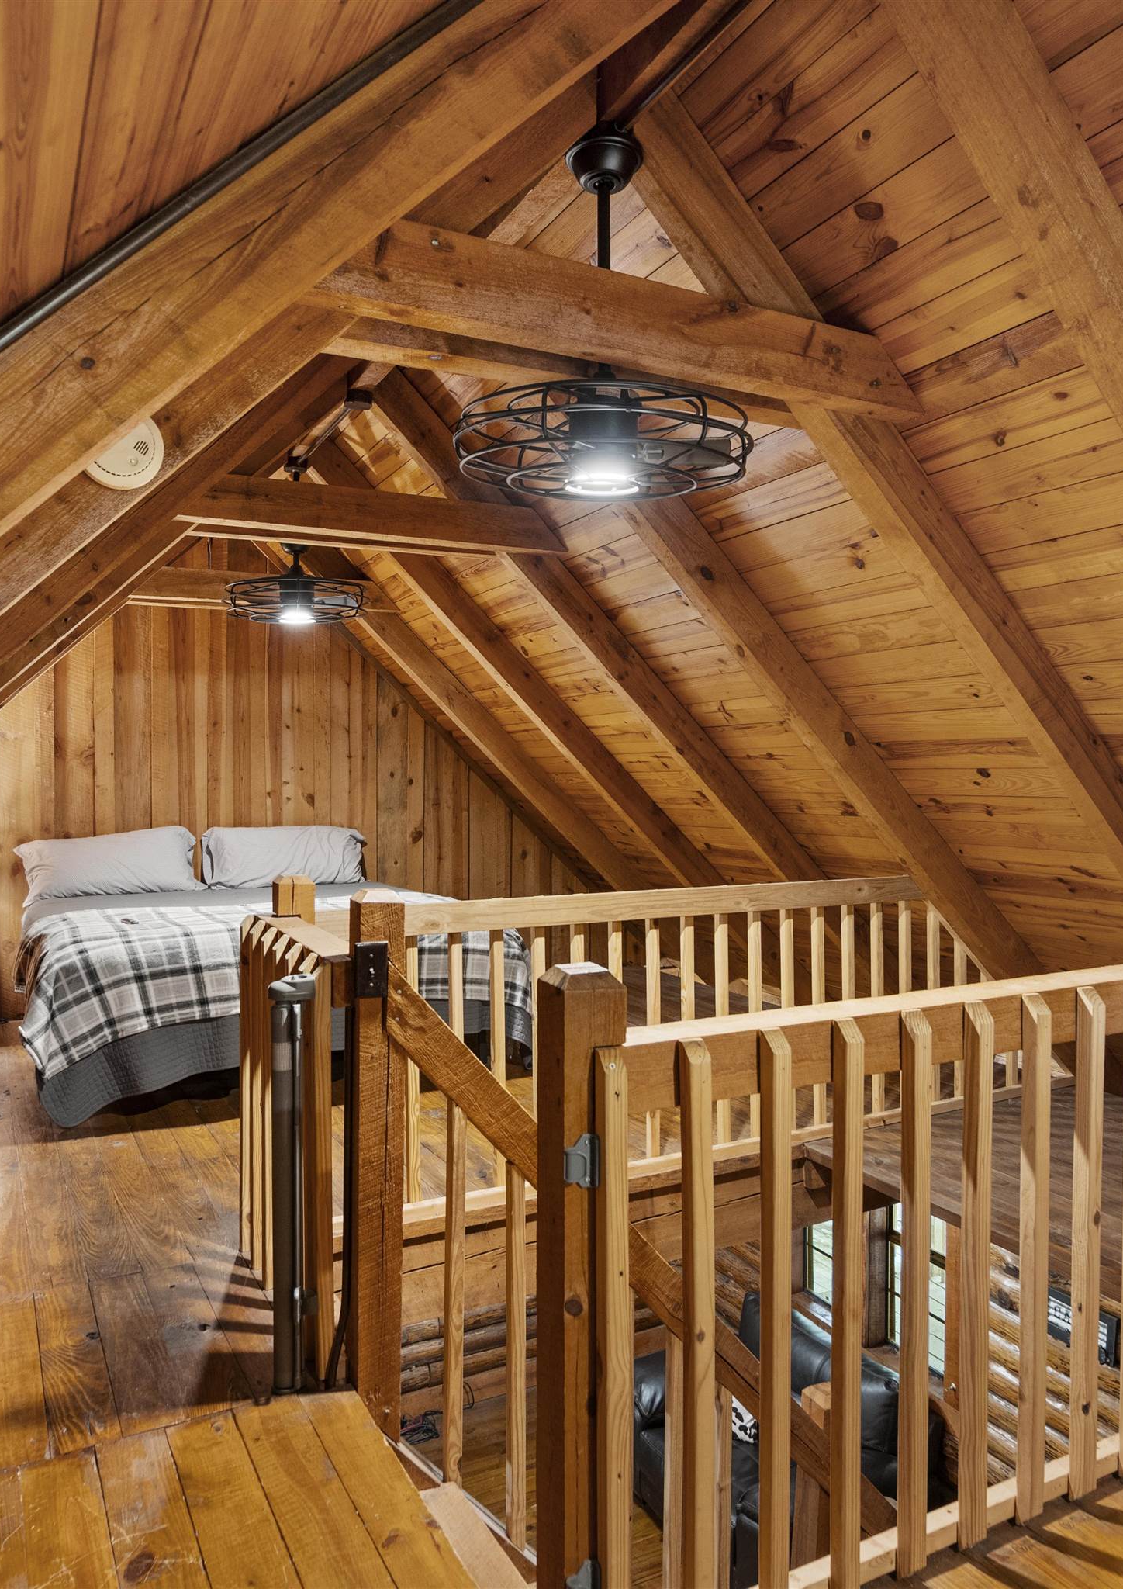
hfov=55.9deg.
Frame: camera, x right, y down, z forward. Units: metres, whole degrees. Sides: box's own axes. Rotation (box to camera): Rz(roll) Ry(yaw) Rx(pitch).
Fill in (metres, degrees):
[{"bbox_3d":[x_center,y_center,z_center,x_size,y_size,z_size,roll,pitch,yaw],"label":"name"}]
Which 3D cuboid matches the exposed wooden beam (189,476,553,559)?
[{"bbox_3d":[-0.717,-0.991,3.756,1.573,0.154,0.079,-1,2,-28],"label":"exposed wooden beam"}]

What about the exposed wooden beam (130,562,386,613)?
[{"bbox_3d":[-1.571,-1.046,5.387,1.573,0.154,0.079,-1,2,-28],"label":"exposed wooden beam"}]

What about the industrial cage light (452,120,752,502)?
[{"bbox_3d":[0.088,-1.023,2.217,0.620,0.763,0.620,0,1,0],"label":"industrial cage light"}]

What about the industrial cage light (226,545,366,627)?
[{"bbox_3d":[-1.140,-0.947,4.566,0.605,0.427,0.605,-1,2,-28],"label":"industrial cage light"}]

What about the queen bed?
[{"bbox_3d":[-1.592,0.729,5.291,2.029,1.046,2.119,-1,2,-28],"label":"queen bed"}]

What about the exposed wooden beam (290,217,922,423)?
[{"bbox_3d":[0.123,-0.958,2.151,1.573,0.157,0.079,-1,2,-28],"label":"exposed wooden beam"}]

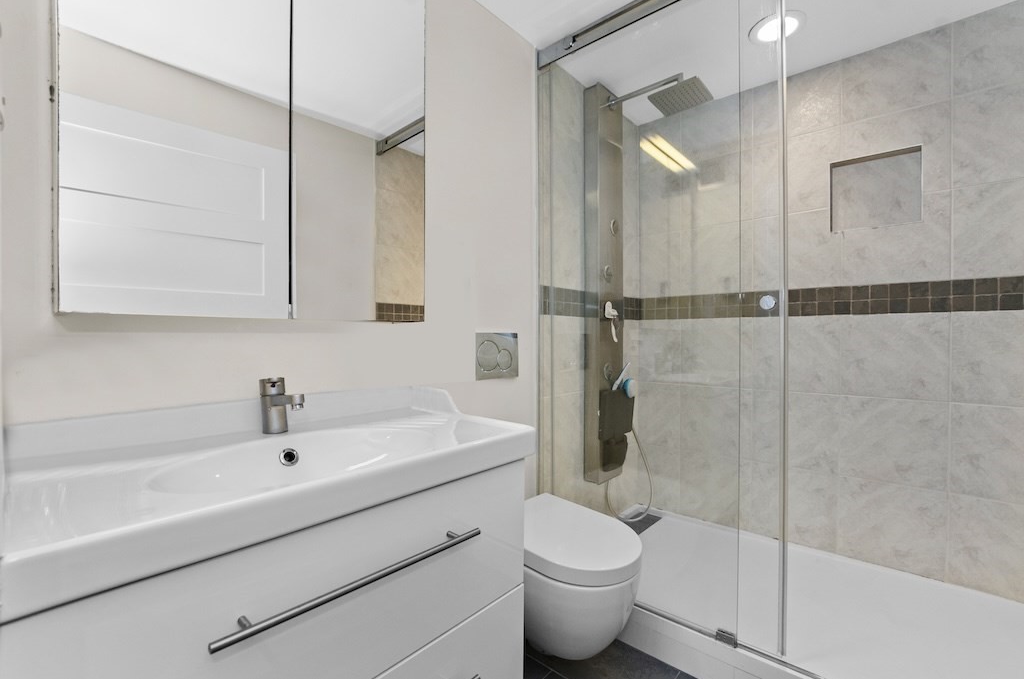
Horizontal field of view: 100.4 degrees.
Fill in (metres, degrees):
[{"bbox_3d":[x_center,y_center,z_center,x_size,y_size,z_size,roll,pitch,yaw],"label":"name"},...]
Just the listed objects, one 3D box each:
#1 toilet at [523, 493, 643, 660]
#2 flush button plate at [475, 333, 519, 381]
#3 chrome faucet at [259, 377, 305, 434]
[{"bbox_3d":[0.144,0.778,1.332,0.555,0.400,0.375,0,0,42],"label":"toilet"},{"bbox_3d":[-0.061,0.060,1.532,0.016,0.164,0.235,0,0,42],"label":"flush button plate"},{"bbox_3d":[-0.465,0.133,0.872,0.157,0.115,0.048,-9,-6,42],"label":"chrome faucet"}]

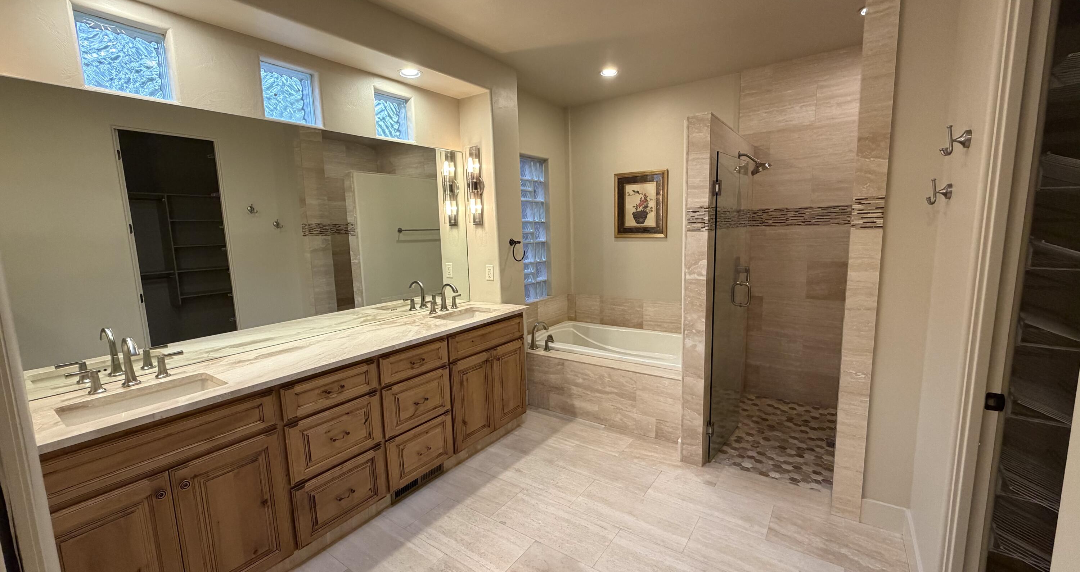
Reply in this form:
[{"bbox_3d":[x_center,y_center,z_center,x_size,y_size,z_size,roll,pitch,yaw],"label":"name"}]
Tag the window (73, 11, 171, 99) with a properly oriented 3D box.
[{"bbox_3d":[-1.813,-0.974,1.899,0.075,0.318,0.315,4,10,35],"label":"window"}]

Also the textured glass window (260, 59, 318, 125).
[{"bbox_3d":[-1.426,-1.057,2.443,0.075,0.308,0.310,4,10,35],"label":"textured glass window"}]

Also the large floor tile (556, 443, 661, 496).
[{"bbox_3d":[0.419,1.154,2.759,0.613,0.012,0.304,4,10,35],"label":"large floor tile"}]

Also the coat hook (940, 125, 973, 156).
[{"bbox_3d":[1.421,-0.498,1.495,0.074,0.100,0.058,4,10,35],"label":"coat hook"}]

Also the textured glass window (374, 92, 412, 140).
[{"bbox_3d":[-1.003,-1.145,2.955,0.060,0.290,0.290,4,10,35],"label":"textured glass window"}]

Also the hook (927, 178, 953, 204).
[{"bbox_3d":[1.569,-0.369,1.720,0.074,0.100,0.058,4,10,35],"label":"hook"}]

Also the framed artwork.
[{"bbox_3d":[0.962,-0.783,4.204,0.530,0.625,0.030,4,10,35],"label":"framed artwork"}]

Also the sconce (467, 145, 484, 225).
[{"bbox_3d":[-0.505,-0.753,3.312,0.122,0.583,0.120,4,10,35],"label":"sconce"}]

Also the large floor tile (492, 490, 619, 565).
[{"bbox_3d":[0.071,1.232,2.253,0.613,0.012,0.303,4,10,35],"label":"large floor tile"}]

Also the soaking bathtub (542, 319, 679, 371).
[{"bbox_3d":[0.691,0.707,3.949,1.550,0.455,0.920,4,10,35],"label":"soaking bathtub"}]

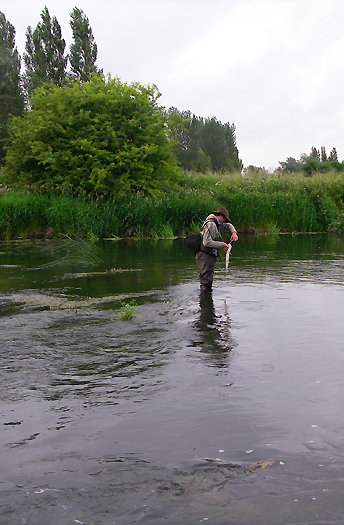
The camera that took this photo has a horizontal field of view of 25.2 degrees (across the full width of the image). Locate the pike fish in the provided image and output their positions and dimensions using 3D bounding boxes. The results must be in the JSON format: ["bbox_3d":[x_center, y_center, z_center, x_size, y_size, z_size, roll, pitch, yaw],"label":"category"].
[{"bbox_3d":[0.798,-0.080,10.800,0.060,0.400,0.070,8,6,-17],"label":"pike fish"}]

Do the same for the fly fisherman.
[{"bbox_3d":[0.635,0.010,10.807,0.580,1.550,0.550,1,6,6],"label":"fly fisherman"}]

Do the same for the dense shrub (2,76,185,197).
[{"bbox_3d":[-2.690,-4.027,26.000,5.600,4.200,5.000,0,6,0],"label":"dense shrub"}]

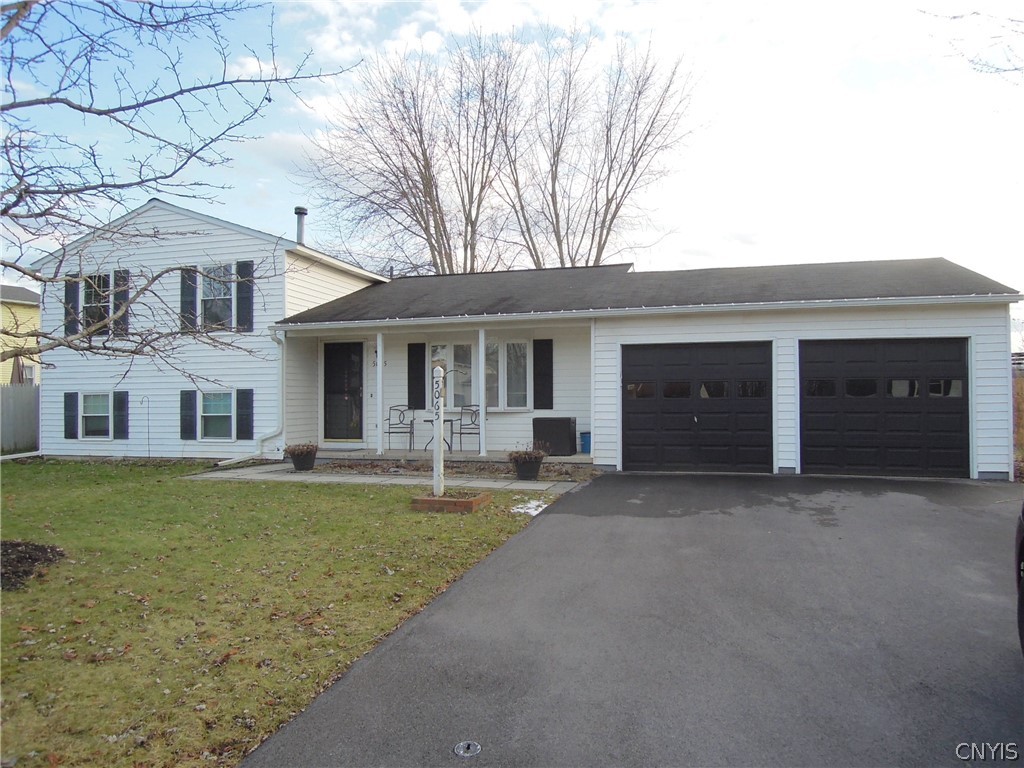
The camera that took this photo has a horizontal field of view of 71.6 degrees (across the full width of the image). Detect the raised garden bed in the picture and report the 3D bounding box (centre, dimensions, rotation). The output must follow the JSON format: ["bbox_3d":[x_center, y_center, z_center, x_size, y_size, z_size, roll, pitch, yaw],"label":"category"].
[{"bbox_3d":[-0.709,1.388,8.443,0.760,0.145,0.760,-1,-2,16],"label":"raised garden bed"}]

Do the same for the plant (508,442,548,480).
[{"bbox_3d":[0.239,1.165,10.687,0.500,0.540,0.500,-1,-2,16],"label":"plant"}]

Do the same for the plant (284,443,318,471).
[{"bbox_3d":[-3.633,1.262,12.318,0.500,0.460,0.500,-1,-2,16],"label":"plant"}]

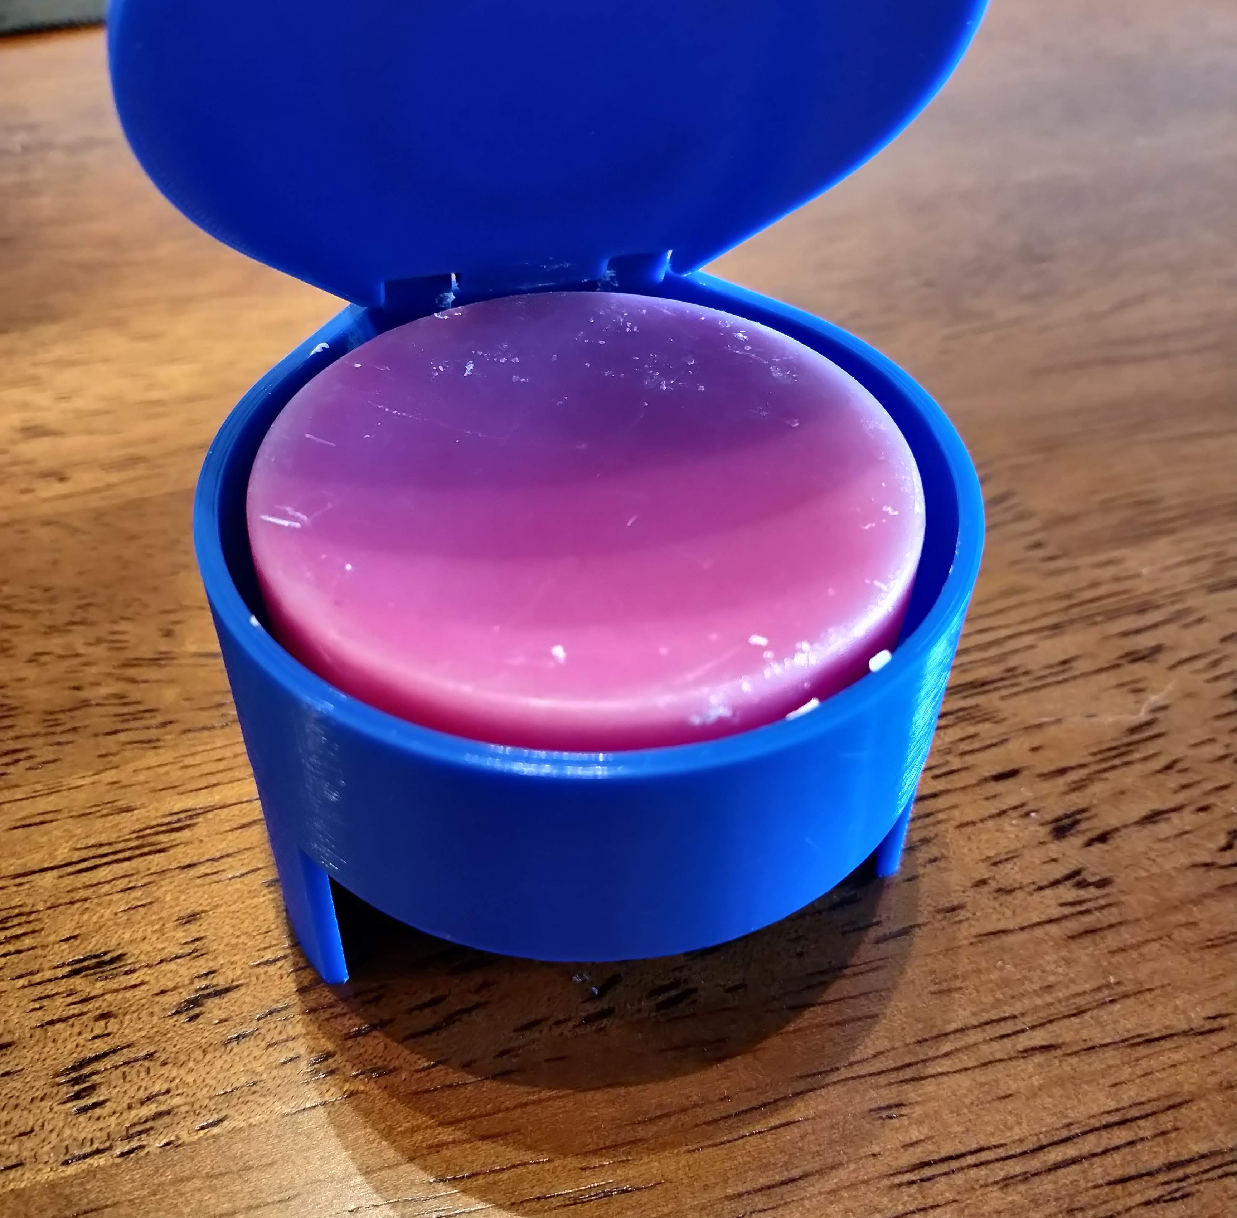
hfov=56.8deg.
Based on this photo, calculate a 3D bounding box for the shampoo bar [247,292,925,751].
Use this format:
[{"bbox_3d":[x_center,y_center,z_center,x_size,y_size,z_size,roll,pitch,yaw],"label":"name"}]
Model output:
[{"bbox_3d":[-0.003,-0.006,0.117,0.064,0.024,0.064,1,45,-1],"label":"shampoo bar"}]

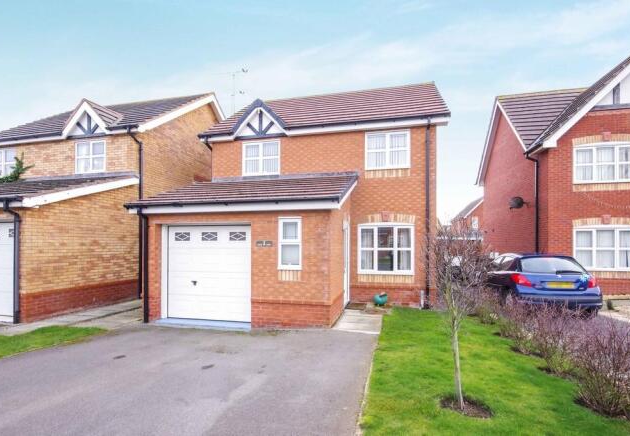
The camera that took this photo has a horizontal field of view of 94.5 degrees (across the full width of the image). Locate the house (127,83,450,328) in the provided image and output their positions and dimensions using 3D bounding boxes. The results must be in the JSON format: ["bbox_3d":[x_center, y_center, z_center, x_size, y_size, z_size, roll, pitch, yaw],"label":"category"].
[{"bbox_3d":[0.362,-1.153,10.609,7.550,7.750,9.400,-1,-3,13],"label":"house"}]

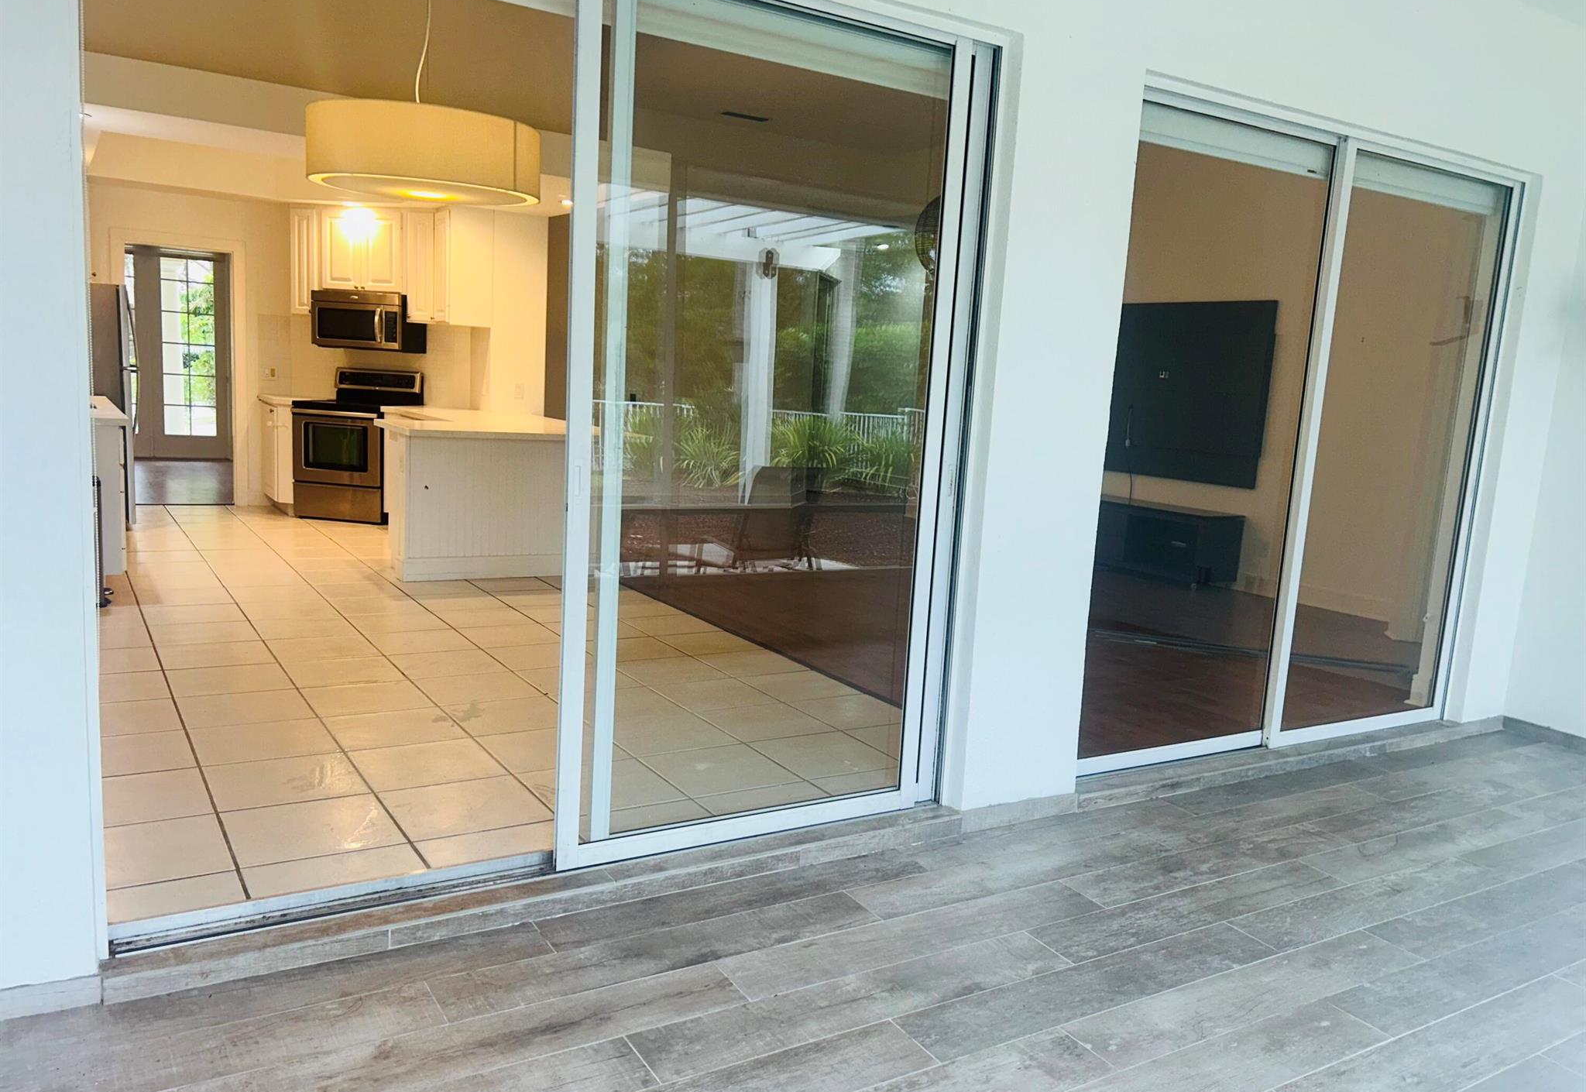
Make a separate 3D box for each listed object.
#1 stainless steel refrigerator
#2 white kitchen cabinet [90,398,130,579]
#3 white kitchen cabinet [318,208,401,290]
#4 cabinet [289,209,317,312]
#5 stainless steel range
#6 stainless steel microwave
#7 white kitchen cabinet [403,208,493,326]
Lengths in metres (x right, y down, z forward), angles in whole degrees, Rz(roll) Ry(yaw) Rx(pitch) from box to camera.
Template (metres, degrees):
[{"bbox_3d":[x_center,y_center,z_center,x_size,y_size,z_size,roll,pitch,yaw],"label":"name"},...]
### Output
[{"bbox_3d":[-5.167,-1.028,8.538,0.790,1.720,0.800,-2,10,-32],"label":"stainless steel refrigerator"},{"bbox_3d":[-4.510,-0.411,7.339,0.650,0.910,1.950,-2,10,-32],"label":"white kitchen cabinet"},{"bbox_3d":[-3.381,-2.359,9.603,0.760,0.630,0.335,5,8,11],"label":"white kitchen cabinet"},{"bbox_3d":[-3.885,-2.298,9.711,0.250,0.845,0.340,5,8,11],"label":"cabinet"},{"bbox_3d":[-3.506,-0.820,9.644,0.760,1.190,0.680,5,8,11],"label":"stainless steel range"},{"bbox_3d":[-3.420,-1.813,9.645,0.760,0.435,0.400,5,8,11],"label":"stainless steel microwave"},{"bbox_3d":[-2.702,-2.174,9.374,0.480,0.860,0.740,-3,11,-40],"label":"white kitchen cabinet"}]

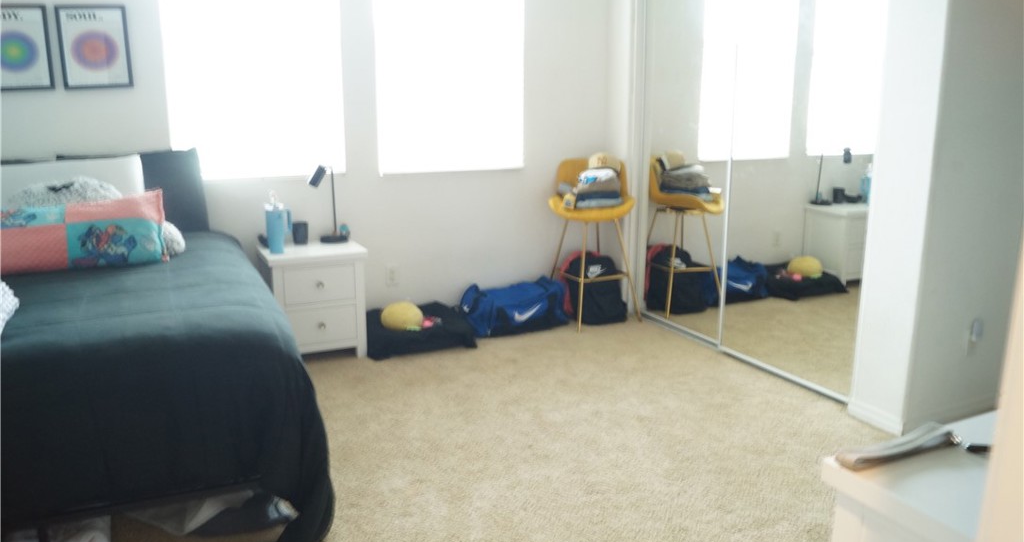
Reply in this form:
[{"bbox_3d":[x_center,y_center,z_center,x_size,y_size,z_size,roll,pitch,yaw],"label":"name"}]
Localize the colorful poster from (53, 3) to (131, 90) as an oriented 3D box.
[{"bbox_3d":[-2.125,-1.140,3.913,0.312,0.403,0.022,-6,13,-23],"label":"colorful poster"}]

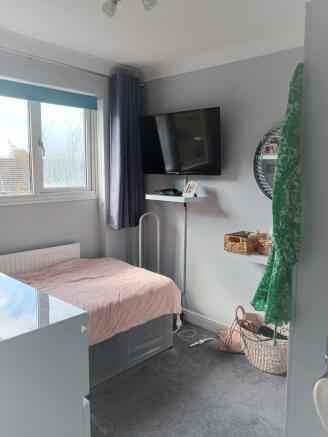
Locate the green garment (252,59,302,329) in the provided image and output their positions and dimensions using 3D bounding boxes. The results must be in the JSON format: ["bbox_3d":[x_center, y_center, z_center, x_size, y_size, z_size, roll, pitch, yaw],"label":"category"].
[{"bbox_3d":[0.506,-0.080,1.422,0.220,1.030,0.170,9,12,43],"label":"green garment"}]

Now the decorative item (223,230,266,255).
[{"bbox_3d":[0.597,0.175,2.538,0.185,0.130,0.235,9,12,43],"label":"decorative item"}]

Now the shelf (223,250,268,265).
[{"bbox_3d":[0.738,0.284,2.430,0.620,0.050,0.260,9,12,43],"label":"shelf"}]

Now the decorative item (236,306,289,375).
[{"bbox_3d":[0.750,0.894,2.408,0.370,0.380,0.370,9,12,43],"label":"decorative item"}]

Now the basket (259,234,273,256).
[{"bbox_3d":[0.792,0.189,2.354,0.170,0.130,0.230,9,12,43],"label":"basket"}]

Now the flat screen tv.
[{"bbox_3d":[0.110,-0.634,2.915,0.900,0.520,0.060,9,19,43],"label":"flat screen tv"}]

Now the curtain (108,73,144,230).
[{"bbox_3d":[-0.330,-0.584,3.122,0.140,1.360,0.400,9,12,43],"label":"curtain"}]

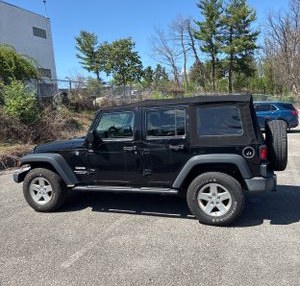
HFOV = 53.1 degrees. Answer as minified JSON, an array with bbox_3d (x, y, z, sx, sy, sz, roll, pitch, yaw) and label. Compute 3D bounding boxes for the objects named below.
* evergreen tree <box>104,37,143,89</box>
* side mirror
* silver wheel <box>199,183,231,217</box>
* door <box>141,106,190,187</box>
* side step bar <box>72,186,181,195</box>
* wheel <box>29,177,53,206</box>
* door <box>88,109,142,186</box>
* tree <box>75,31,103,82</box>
[{"bbox_3d":[-3.662,-10.519,40.000,5.060,7.057,5.060,-3,6,0],"label":"evergreen tree"},{"bbox_3d":[-0.913,-0.064,4.738,0.110,0.270,0.190,-1,7,19],"label":"side mirror"},{"bbox_3d":[0.937,0.782,4.335,0.480,0.480,0.200,-1,7,19],"label":"silver wheel"},{"bbox_3d":[0.226,0.051,4.545,0.780,1.230,0.170,-1,7,19],"label":"door"},{"bbox_3d":[-0.424,0.736,4.712,1.760,0.080,0.140,-1,7,19],"label":"side step bar"},{"bbox_3d":[-1.854,0.807,5.277,0.480,0.480,0.200,-1,7,19],"label":"wheel"},{"bbox_3d":[-0.570,0.061,4.814,0.910,1.225,0.170,-1,7,19],"label":"door"},{"bbox_3d":[-7.989,-11.118,40.000,3.995,7.457,3.995,-3,6,0],"label":"tree"}]

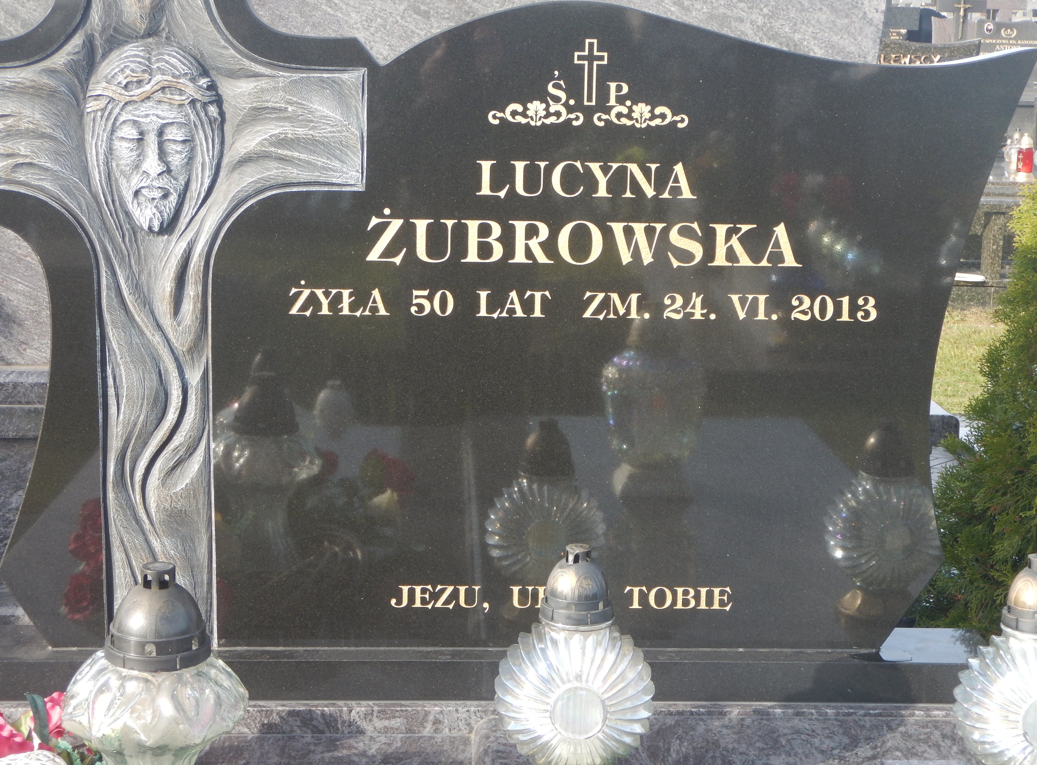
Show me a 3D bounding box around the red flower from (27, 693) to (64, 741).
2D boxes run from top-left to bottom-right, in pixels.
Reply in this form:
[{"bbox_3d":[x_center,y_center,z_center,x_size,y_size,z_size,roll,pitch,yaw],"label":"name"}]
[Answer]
[{"bbox_3d":[-0.508,0.362,1.980,0.052,0.050,0.052,1,11,-2],"label":"red flower"}]

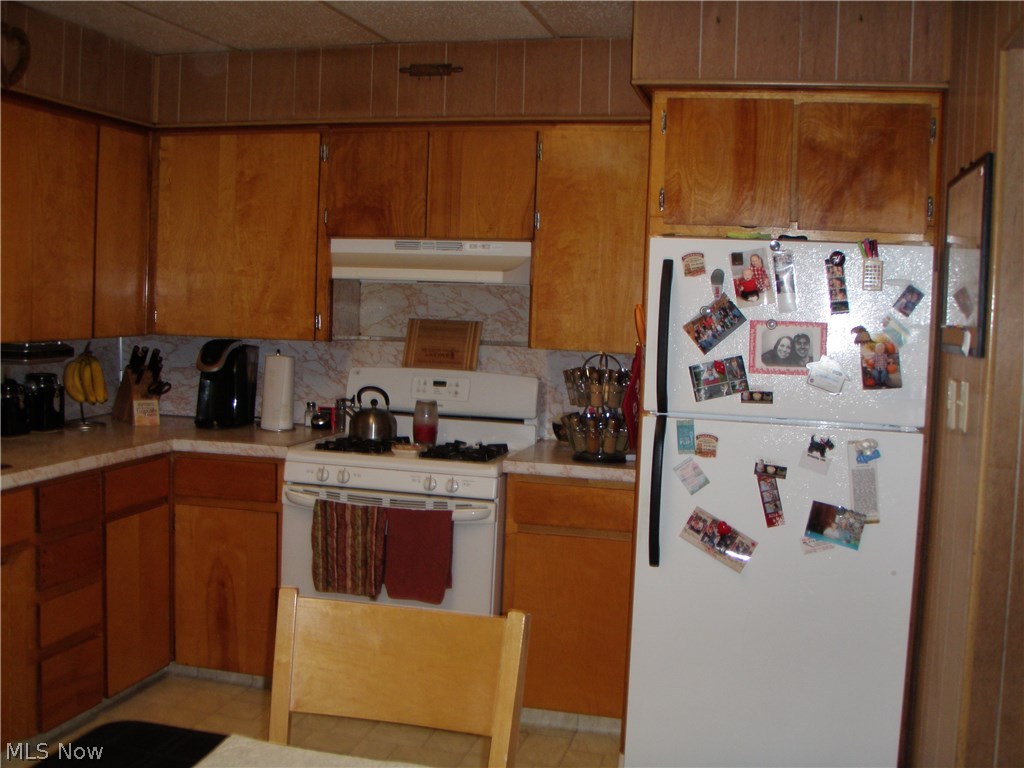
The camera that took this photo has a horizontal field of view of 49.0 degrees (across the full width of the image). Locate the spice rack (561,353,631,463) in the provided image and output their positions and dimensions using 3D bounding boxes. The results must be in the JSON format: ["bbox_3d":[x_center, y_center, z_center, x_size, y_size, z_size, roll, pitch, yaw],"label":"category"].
[{"bbox_3d":[0.307,0.073,3.788,0.260,0.360,0.260,3,4,14],"label":"spice rack"}]

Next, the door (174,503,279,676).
[{"bbox_3d":[-1.005,0.719,3.930,0.407,0.590,0.030,3,4,14],"label":"door"}]

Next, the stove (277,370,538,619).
[{"bbox_3d":[-0.343,0.557,3.962,0.760,1.155,0.715,3,4,14],"label":"stove"}]

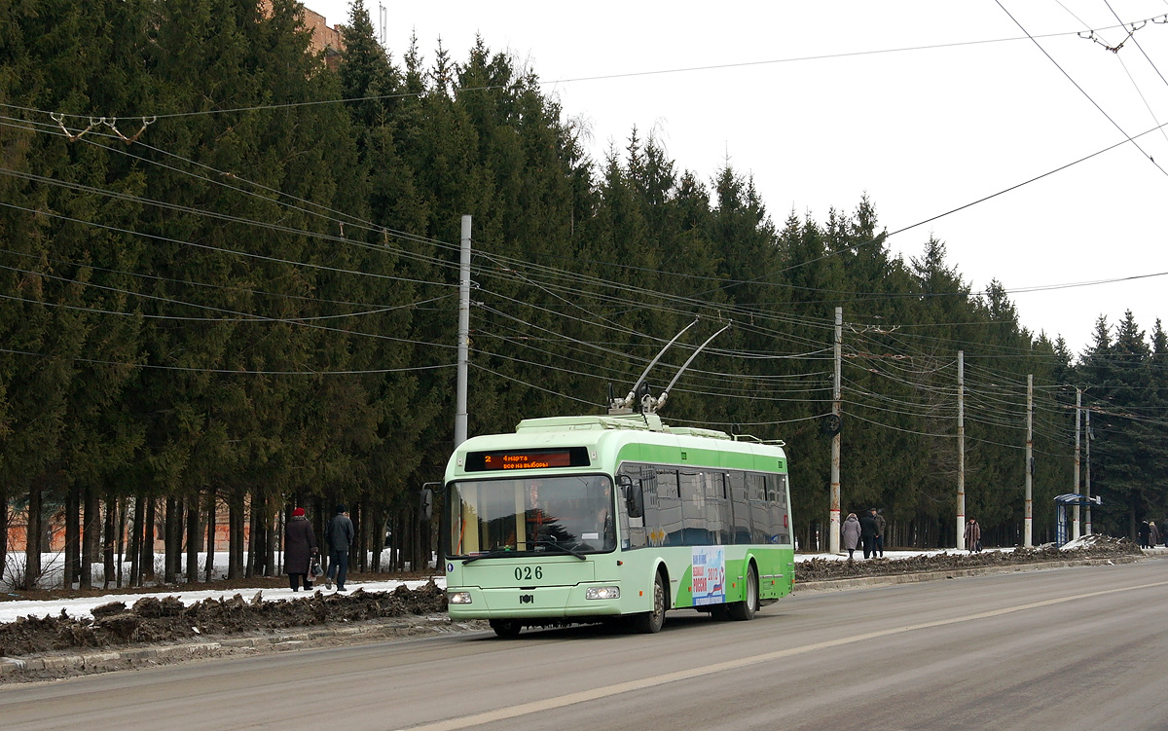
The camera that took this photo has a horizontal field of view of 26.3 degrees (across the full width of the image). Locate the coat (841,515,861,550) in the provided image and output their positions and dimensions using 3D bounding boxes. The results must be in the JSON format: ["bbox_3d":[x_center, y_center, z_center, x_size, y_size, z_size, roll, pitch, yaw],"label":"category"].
[{"bbox_3d":[9.472,5.896,88.300,0.680,1.300,0.450,0,-3,18],"label":"coat"}]

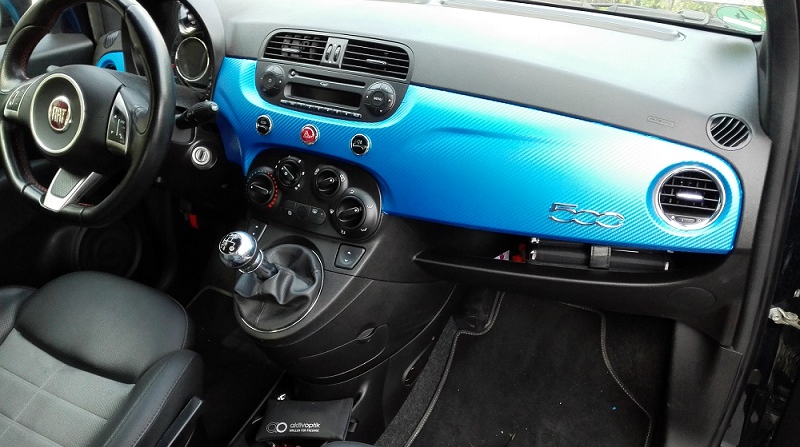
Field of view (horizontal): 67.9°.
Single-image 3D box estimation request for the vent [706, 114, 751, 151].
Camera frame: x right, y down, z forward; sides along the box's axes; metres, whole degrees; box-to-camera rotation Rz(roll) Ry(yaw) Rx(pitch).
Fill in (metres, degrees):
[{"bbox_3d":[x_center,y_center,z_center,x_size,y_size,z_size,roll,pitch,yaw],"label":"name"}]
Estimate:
[{"bbox_3d":[0.424,-0.115,0.772,0.058,0.025,0.058,1,69,2],"label":"vent"}]

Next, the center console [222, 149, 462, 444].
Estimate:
[{"bbox_3d":[-0.121,0.112,1.021,0.280,0.500,0.370,14,35,21],"label":"center console"}]

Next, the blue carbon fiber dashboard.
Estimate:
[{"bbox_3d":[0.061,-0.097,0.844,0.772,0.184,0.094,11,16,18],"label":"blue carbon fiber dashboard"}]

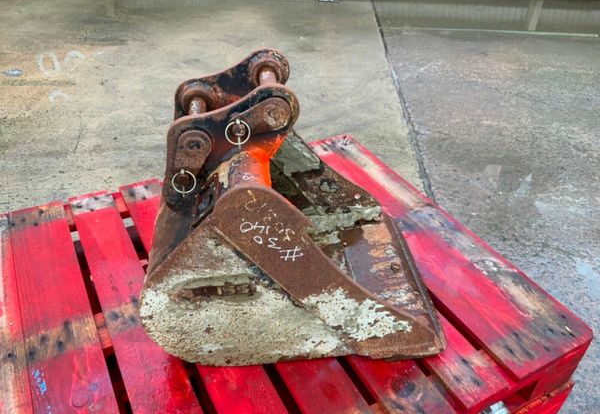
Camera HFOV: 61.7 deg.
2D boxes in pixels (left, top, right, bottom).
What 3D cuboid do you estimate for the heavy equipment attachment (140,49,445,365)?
[{"bbox_3d":[-0.002,-0.030,1.009,0.588,0.535,0.430,-1,36,-5],"label":"heavy equipment attachment"}]

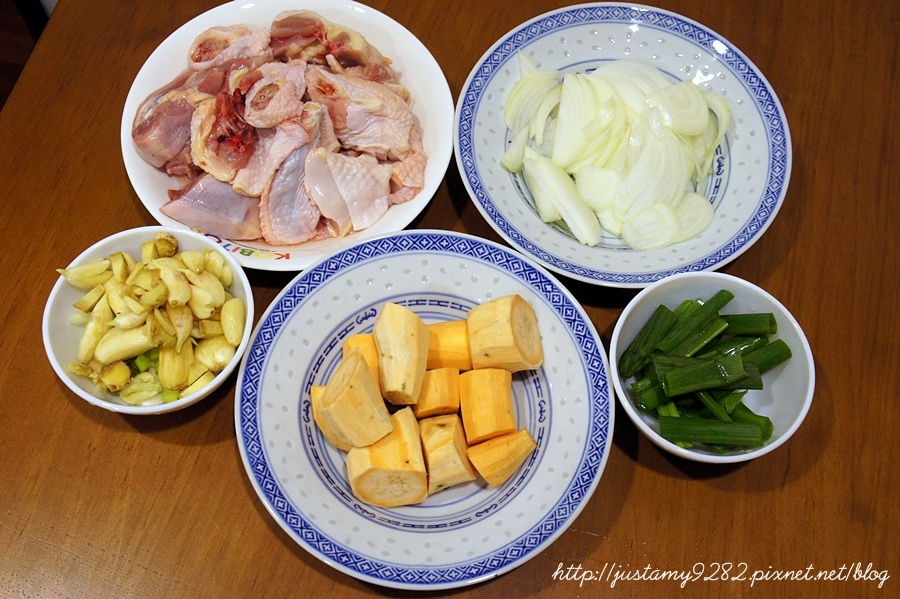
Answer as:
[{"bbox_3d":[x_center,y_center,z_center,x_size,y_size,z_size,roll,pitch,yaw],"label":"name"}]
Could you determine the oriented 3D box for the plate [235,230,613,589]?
[{"bbox_3d":[-0.015,0.063,0.604,0.224,0.032,0.224,0,66,0],"label":"plate"}]

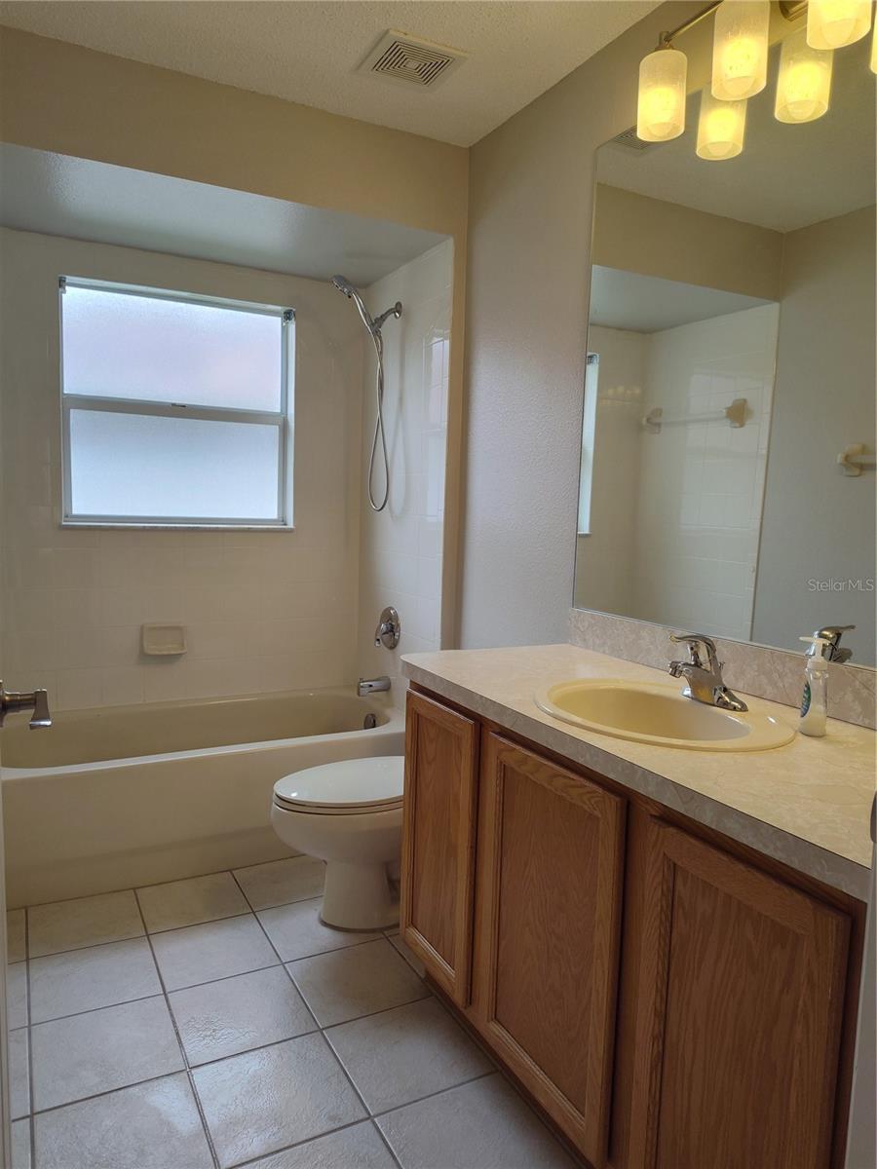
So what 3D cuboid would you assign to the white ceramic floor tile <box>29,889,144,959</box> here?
[{"bbox_3d":[-1.014,0.975,2.243,0.294,0.010,0.294,-1,6,-28],"label":"white ceramic floor tile"}]

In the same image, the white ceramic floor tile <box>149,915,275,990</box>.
[{"bbox_3d":[-0.608,0.990,2.101,0.289,0.010,0.289,-1,5,-28],"label":"white ceramic floor tile"}]

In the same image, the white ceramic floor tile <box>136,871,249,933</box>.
[{"bbox_3d":[-0.750,0.969,2.383,0.294,0.010,0.294,-1,6,-28],"label":"white ceramic floor tile"}]

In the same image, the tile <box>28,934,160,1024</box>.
[{"bbox_3d":[-0.867,0.994,1.962,0.289,0.010,0.289,-1,5,-28],"label":"tile"}]

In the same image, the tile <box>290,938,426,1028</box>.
[{"bbox_3d":[-0.210,1.012,1.983,0.289,0.010,0.289,-1,5,-28],"label":"tile"}]

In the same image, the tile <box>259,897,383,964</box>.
[{"bbox_3d":[-0.349,0.986,2.240,0.289,0.010,0.289,-1,5,-28],"label":"tile"}]

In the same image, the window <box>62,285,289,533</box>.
[{"bbox_3d":[-1.019,-0.692,3.116,0.885,0.905,0.100,-1,6,-28],"label":"window"}]

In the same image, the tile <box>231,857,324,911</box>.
[{"bbox_3d":[-0.487,0.962,2.522,0.294,0.010,0.294,-1,6,-28],"label":"tile"}]

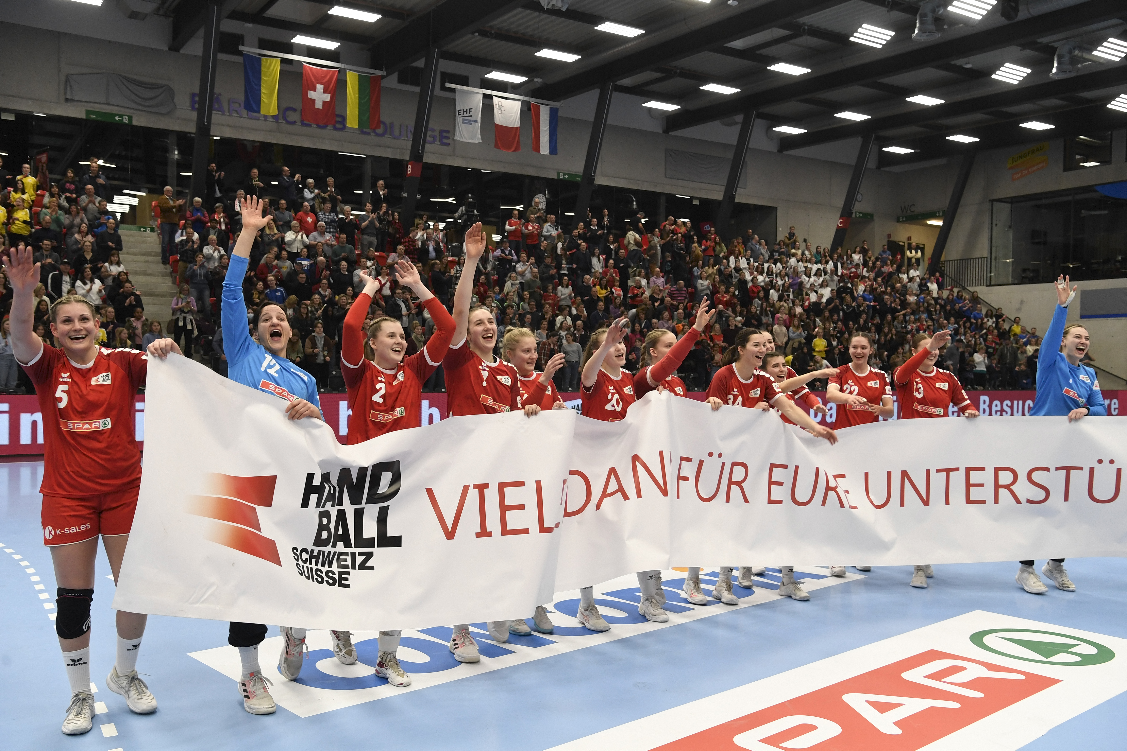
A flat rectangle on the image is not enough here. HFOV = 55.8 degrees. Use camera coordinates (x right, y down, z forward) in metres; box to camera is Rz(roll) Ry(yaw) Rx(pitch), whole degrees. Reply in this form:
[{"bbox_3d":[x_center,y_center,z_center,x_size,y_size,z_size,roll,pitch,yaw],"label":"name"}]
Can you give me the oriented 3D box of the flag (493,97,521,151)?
[{"bbox_3d":[-1.671,-7.501,31.800,0.980,1.510,0.100,0,1,-34],"label":"flag"}]

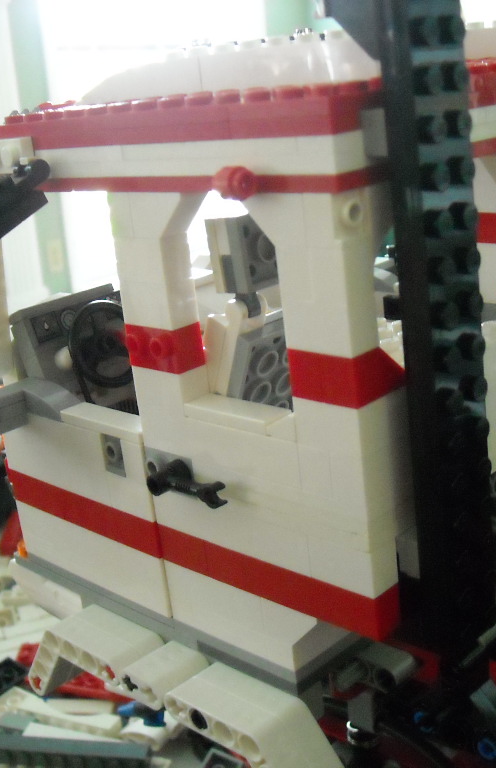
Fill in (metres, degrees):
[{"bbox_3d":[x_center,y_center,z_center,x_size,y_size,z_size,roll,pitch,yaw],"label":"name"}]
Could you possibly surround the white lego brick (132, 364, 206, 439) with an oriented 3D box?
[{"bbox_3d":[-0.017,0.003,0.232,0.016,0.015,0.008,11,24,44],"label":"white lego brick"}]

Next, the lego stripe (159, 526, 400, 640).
[{"bbox_3d":[0.005,0.040,0.223,0.064,0.010,0.008,11,25,44],"label":"lego stripe"}]

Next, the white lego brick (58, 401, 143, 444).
[{"bbox_3d":[-0.033,0.009,0.250,0.008,0.003,0.032,-22,22,-39],"label":"white lego brick"}]

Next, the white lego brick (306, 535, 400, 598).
[{"bbox_3d":[0.021,0.034,0.203,0.016,0.010,0.008,11,25,44],"label":"white lego brick"}]

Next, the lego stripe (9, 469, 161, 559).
[{"bbox_3d":[-0.041,0.031,0.269,0.008,0.010,0.064,-22,22,-39],"label":"lego stripe"}]

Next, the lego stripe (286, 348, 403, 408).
[{"bbox_3d":[0.019,-0.003,0.194,0.016,0.010,0.016,11,25,44],"label":"lego stripe"}]

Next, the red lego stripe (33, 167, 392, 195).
[{"bbox_3d":[-0.014,-0.041,0.211,0.095,0.003,0.010,11,24,44],"label":"red lego stripe"}]

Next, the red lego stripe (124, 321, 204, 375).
[{"bbox_3d":[-0.018,-0.009,0.225,0.016,0.010,0.010,11,25,44],"label":"red lego stripe"}]

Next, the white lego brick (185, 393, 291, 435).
[{"bbox_3d":[-0.002,0.006,0.216,0.024,0.003,0.008,10,24,44],"label":"white lego brick"}]

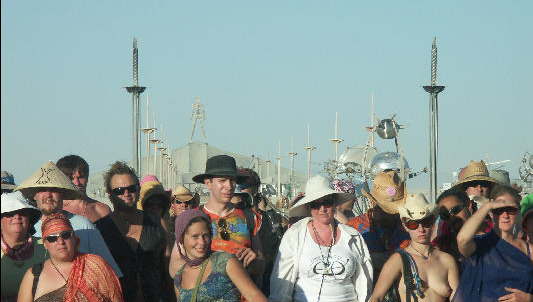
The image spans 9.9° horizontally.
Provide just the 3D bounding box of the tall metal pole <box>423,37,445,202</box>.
[{"bbox_3d":[5.170,-0.380,94.800,0.680,6.260,0.680,0,-1,0],"label":"tall metal pole"}]

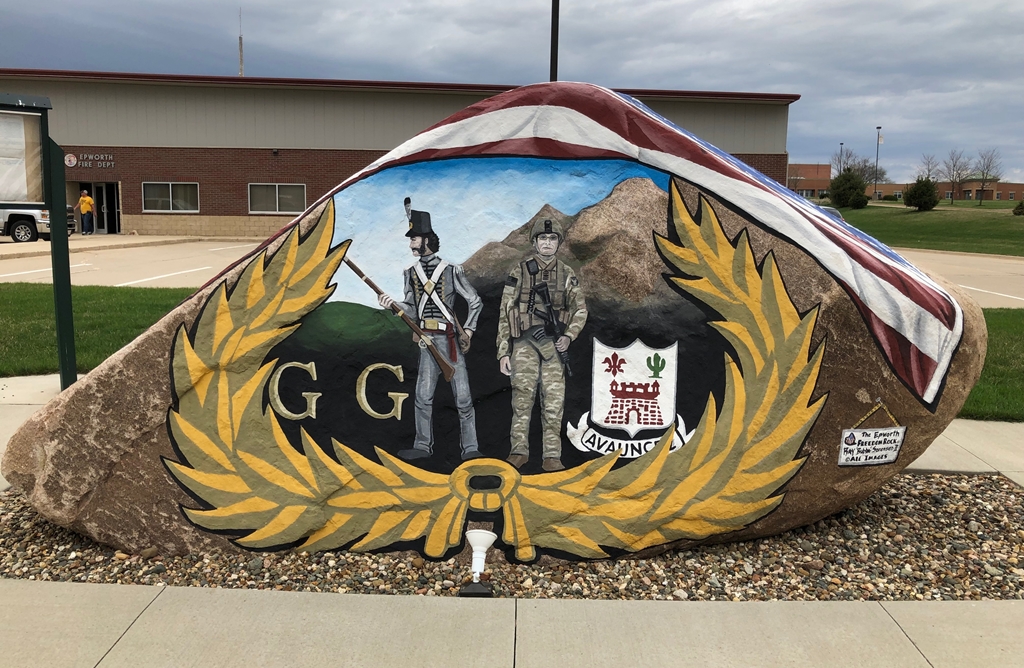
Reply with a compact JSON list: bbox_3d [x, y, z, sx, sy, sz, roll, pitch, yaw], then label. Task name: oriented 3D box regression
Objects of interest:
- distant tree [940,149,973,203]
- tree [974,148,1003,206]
[{"bbox_3d":[60.104,-21.263,112.000,3.894,7.640,3.894,4,7,28],"label":"distant tree"},{"bbox_3d":[64.431,-21.161,112.000,3.407,7.843,3.407,4,7,29],"label":"tree"}]

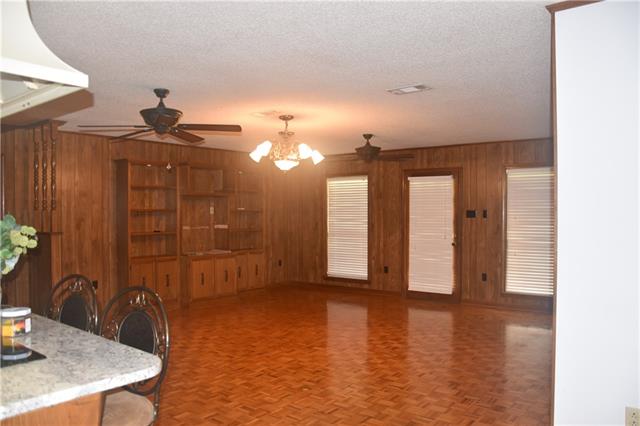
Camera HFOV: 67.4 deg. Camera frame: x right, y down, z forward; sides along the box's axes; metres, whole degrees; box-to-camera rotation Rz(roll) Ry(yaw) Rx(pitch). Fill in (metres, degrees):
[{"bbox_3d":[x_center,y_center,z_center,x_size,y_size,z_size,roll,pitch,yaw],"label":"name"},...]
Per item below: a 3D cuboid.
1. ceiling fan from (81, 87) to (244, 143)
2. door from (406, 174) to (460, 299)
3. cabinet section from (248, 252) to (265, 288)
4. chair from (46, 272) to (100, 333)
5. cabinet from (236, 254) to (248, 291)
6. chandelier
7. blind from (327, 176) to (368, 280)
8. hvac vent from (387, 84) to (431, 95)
[{"bbox_3d":[-1.333,-0.852,4.042,1.350,0.380,1.300,0,1,-18],"label":"ceiling fan"},{"bbox_3d":[1.801,0.361,7.692,0.914,2.035,0.070,0,1,35],"label":"door"},{"bbox_3d":[-1.254,1.028,8.691,0.340,0.690,0.395,0,0,39],"label":"cabinet section"},{"bbox_3d":[-1.316,0.864,2.180,0.450,1.100,0.500,0,1,34],"label":"chair"},{"bbox_3d":[-1.409,0.984,8.037,0.330,0.630,0.280,0,1,38],"label":"cabinet"},{"bbox_3d":[-0.366,-0.761,5.284,0.800,0.580,0.800,0,0,-4],"label":"chandelier"},{"bbox_3d":[0.490,0.274,8.602,0.856,1.837,0.060,0,1,35],"label":"blind"},{"bbox_3d":[0.760,-1.031,4.064,0.340,0.030,0.190,0,1,35],"label":"hvac vent"}]

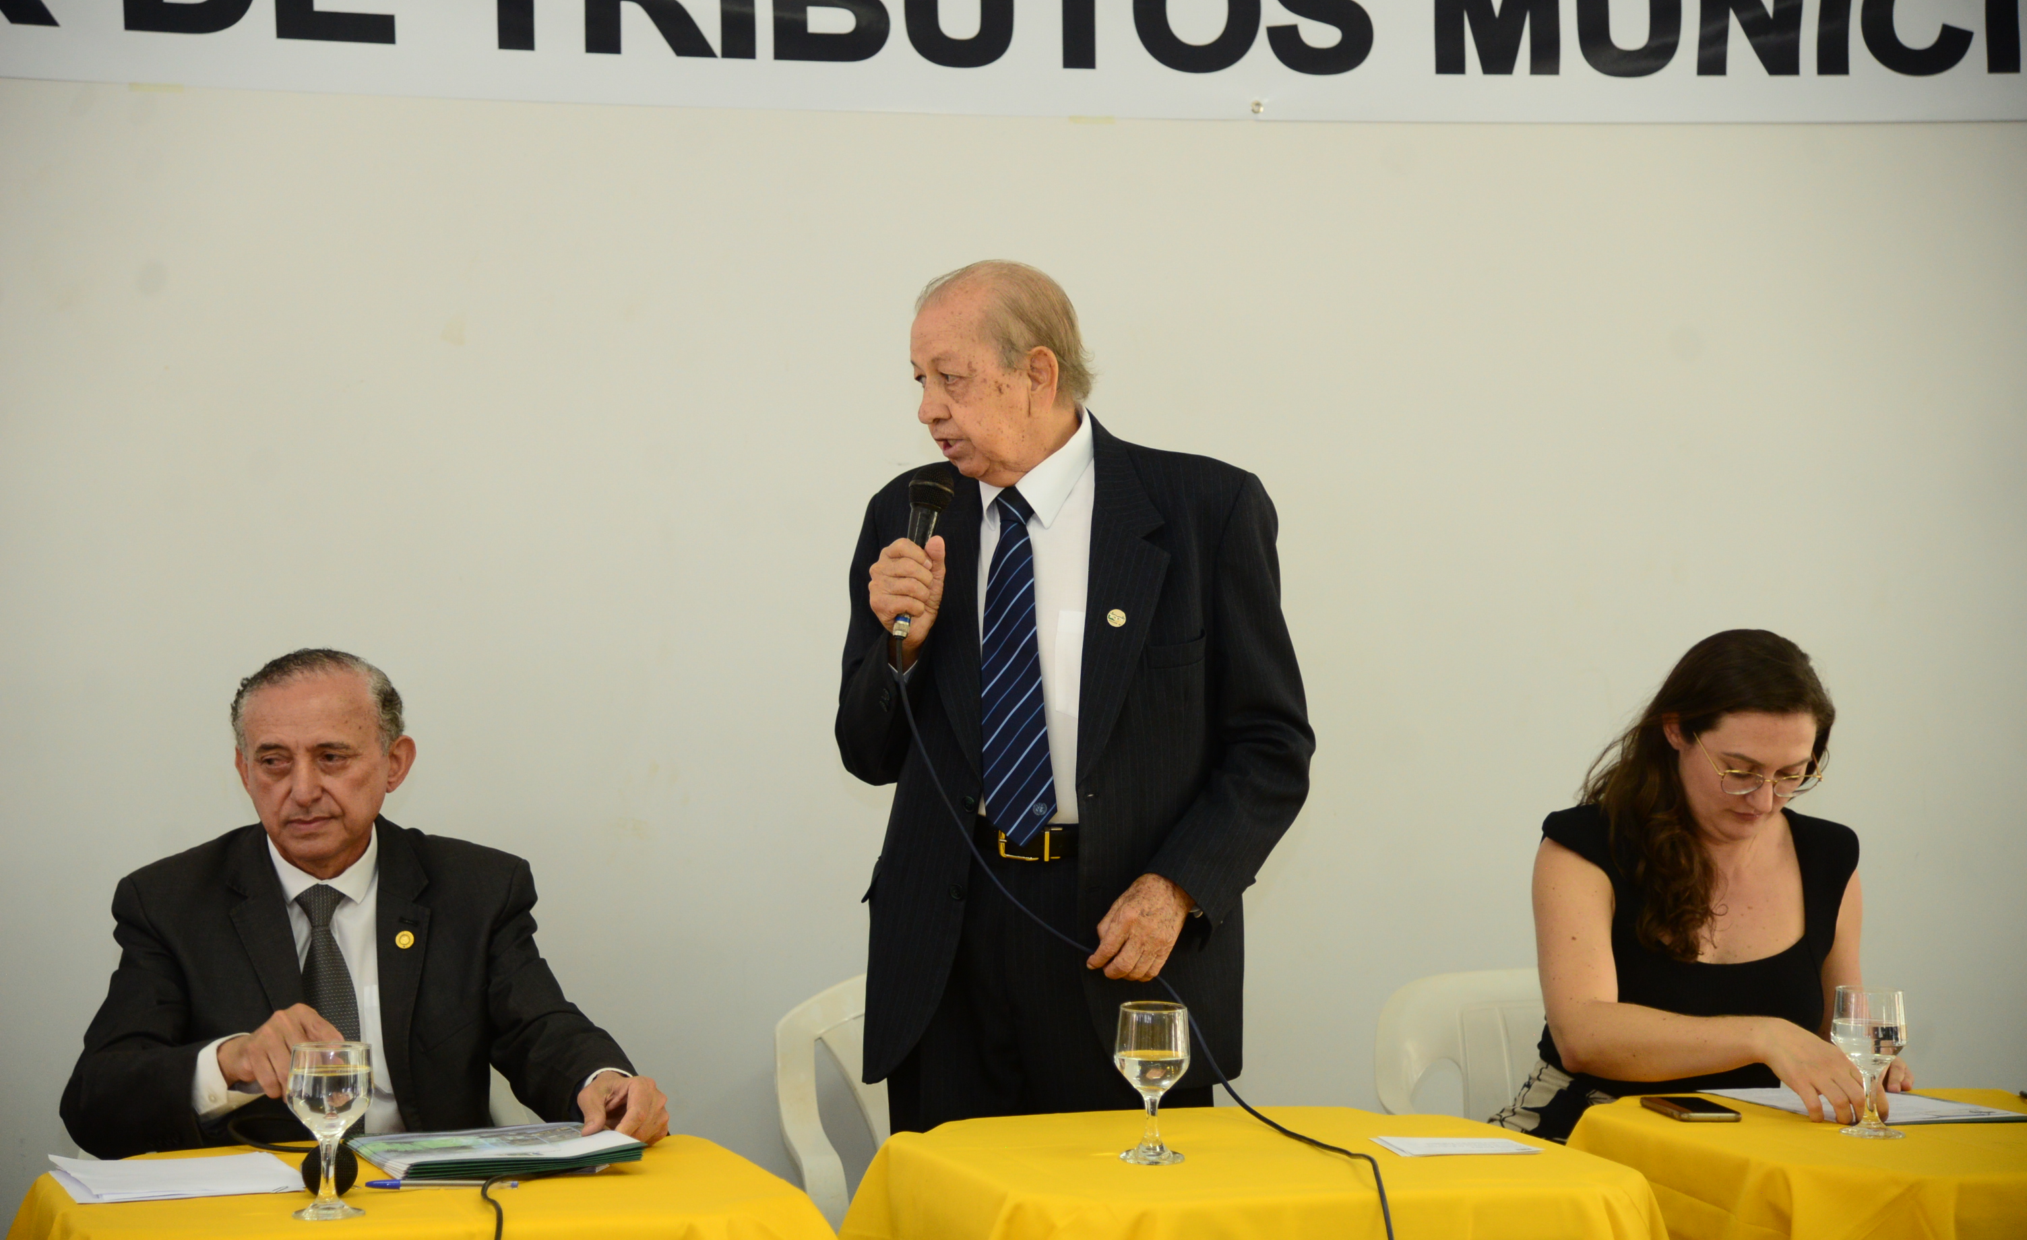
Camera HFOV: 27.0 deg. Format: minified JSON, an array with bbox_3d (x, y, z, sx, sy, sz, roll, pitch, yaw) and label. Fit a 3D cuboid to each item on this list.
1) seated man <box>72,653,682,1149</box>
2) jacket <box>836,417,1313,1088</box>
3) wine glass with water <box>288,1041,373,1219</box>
[{"bbox_3d":[-0.665,0.657,4.430,0.640,1.250,0.780,0,0,-10],"label":"seated man"},{"bbox_3d":[0.068,0.152,4.770,0.550,0.760,0.380,0,0,22],"label":"jacket"},{"bbox_3d":[-0.648,0.484,4.020,0.081,0.163,0.081,0,0,0],"label":"wine glass with water"}]

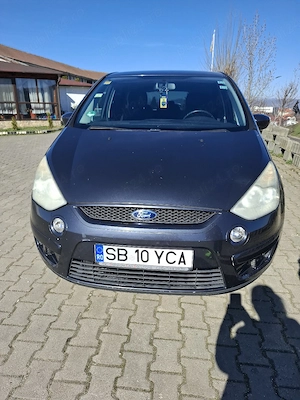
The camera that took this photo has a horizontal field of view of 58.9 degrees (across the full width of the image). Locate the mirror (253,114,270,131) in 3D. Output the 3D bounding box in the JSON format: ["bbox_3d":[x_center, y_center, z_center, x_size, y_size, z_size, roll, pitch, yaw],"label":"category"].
[{"bbox_3d":[1.092,-0.773,2.660,0.240,0.165,0.150,2,18,5],"label":"mirror"}]

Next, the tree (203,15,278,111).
[{"bbox_3d":[5.176,-7.208,15.497,4.120,6.350,3.800,2,18,5],"label":"tree"}]

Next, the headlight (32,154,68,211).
[{"bbox_3d":[-0.628,-0.121,1.726,0.390,0.290,0.540,2,18,5],"label":"headlight"}]

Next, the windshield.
[{"bbox_3d":[0.116,-0.928,2.504,1.500,0.170,1.070,2,49,5],"label":"windshield"}]

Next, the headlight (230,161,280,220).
[{"bbox_3d":[0.646,-0.068,1.616,0.390,0.290,0.540,2,18,5],"label":"headlight"}]

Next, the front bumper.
[{"bbox_3d":[-0.009,0.213,1.616,1.800,0.510,0.550,2,18,5],"label":"front bumper"}]

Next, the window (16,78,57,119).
[{"bbox_3d":[-6.569,-5.868,15.466,2.160,2.210,0.150,-7,20,-23],"label":"window"}]

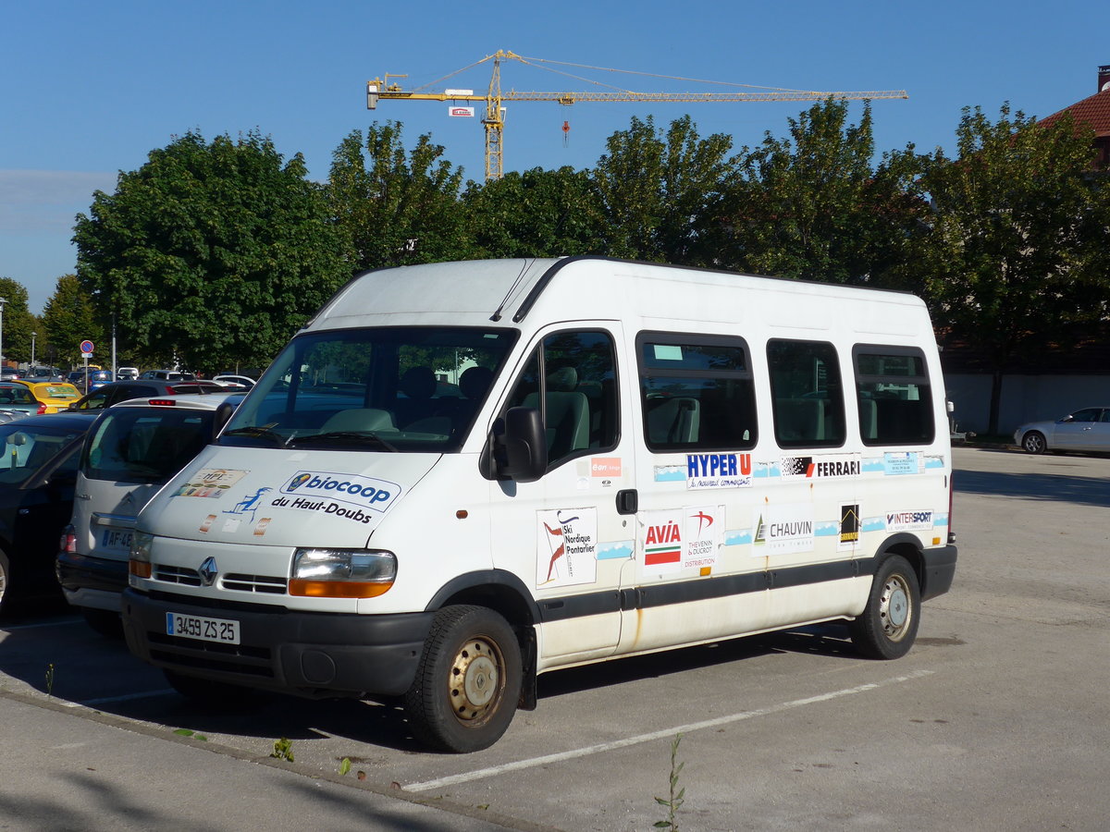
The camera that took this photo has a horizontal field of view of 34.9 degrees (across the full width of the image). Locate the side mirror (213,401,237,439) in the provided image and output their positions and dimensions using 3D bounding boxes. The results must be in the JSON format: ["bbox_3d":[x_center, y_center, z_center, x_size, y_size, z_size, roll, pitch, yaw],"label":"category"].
[{"bbox_3d":[-1.769,0.104,9.707,0.230,0.355,0.150,1,1,40],"label":"side mirror"}]

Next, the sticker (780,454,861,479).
[{"bbox_3d":[1.606,0.302,10.604,0.010,0.146,0.940,-4,-3,39],"label":"sticker"}]

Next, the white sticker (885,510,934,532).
[{"bbox_3d":[2.316,0.688,11.488,0.010,0.138,0.655,0,0,39],"label":"white sticker"}]

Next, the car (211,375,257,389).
[{"bbox_3d":[-11.100,-0.680,61.000,1.750,1.450,4.300,1,1,39],"label":"car"}]

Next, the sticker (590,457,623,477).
[{"bbox_3d":[0.261,0.264,8.981,0.010,0.097,0.249,-4,-3,39],"label":"sticker"}]

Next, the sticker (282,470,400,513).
[{"bbox_3d":[-1.009,0.345,8.280,0.770,0.020,0.200,6,41,41],"label":"sticker"}]

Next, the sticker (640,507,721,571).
[{"bbox_3d":[0.684,0.665,9.469,0.010,0.335,0.735,0,0,40],"label":"sticker"}]

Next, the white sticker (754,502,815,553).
[{"bbox_3d":[1.336,0.657,10.259,0.010,0.282,0.663,0,0,40],"label":"white sticker"}]

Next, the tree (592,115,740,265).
[{"bbox_3d":[3.650,-4.600,58.000,5.400,10.400,5.400,1,1,0],"label":"tree"}]

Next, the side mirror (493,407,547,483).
[{"bbox_3d":[-0.161,0.131,8.341,0.230,0.355,0.150,1,1,40],"label":"side mirror"}]

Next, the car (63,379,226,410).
[{"bbox_3d":[-8.300,0.040,35.000,4.250,1.470,1.770,1,1,40],"label":"car"}]

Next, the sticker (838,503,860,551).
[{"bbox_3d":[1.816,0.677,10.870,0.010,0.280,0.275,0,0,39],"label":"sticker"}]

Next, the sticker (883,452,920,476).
[{"bbox_3d":[2.236,0.310,11.367,0.010,0.148,0.462,-4,-3,39],"label":"sticker"}]

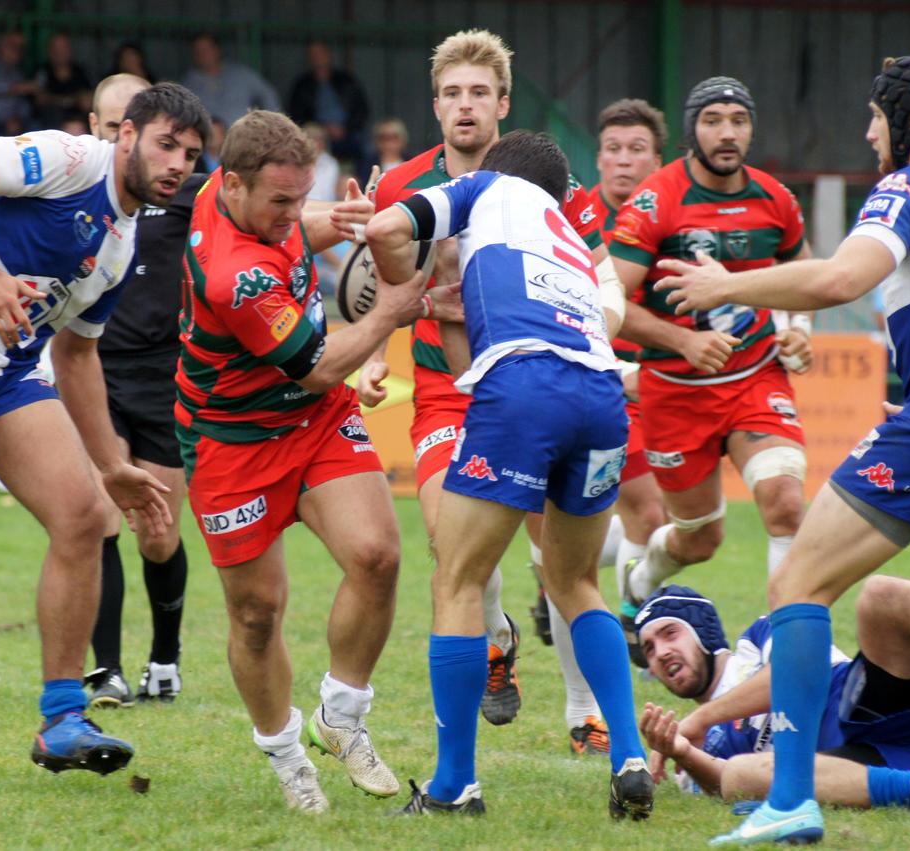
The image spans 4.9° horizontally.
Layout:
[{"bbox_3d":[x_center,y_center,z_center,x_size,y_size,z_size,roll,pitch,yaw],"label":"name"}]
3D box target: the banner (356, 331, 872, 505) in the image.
[{"bbox_3d":[0.803,-0.066,54.000,2.800,0.890,0.060,0,1,0],"label":"banner"}]

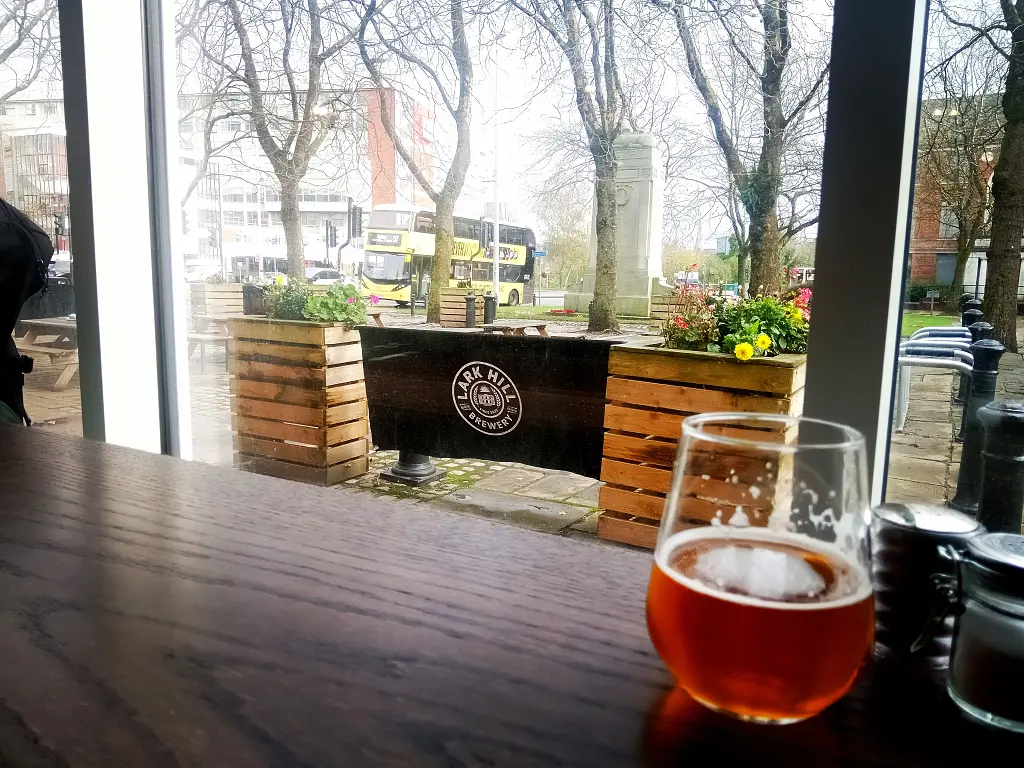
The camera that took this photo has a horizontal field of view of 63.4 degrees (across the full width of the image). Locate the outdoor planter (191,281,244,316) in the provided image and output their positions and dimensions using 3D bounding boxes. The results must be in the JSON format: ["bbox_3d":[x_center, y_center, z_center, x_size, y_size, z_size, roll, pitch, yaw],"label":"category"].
[{"bbox_3d":[-5.394,-1.354,15.232,0.450,1.000,0.800,7,11,34],"label":"outdoor planter"}]

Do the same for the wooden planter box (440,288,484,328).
[{"bbox_3d":[-0.917,-1.312,15.222,0.770,0.877,0.312,7,10,33],"label":"wooden planter box"}]

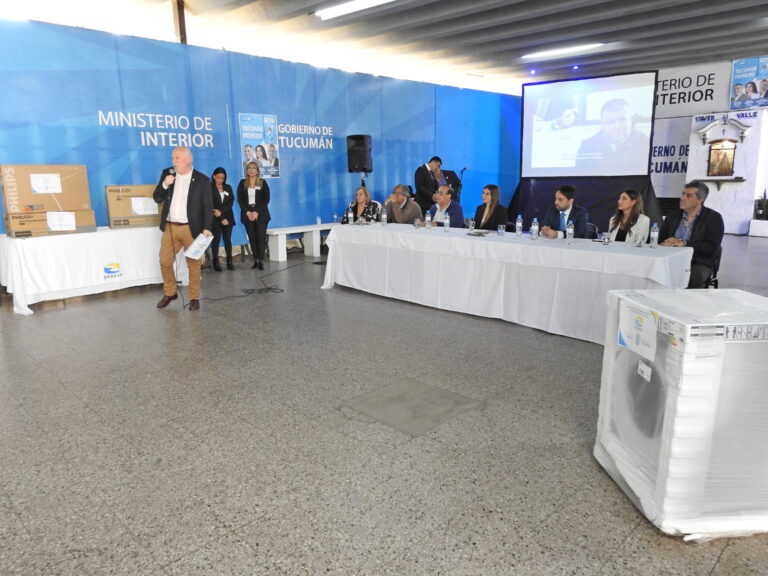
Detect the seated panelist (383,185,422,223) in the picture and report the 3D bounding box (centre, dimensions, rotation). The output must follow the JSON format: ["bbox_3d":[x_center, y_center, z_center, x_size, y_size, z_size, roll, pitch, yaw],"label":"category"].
[{"bbox_3d":[0.177,-0.819,7.596,0.560,1.280,0.720,10,17,41],"label":"seated panelist"}]

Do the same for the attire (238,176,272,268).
[{"bbox_3d":[-2.016,-1.019,8.301,0.520,1.330,0.320,-3,13,-8],"label":"attire"}]

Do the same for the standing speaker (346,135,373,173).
[{"bbox_3d":[-0.394,-2.207,8.779,0.380,0.610,0.350,4,13,19],"label":"standing speaker"}]

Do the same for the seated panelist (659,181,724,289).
[{"bbox_3d":[2.803,-0.328,5.056,0.740,1.350,0.580,-9,15,-31],"label":"seated panelist"}]

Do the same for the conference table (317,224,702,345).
[{"bbox_3d":[0.970,-0.208,5.952,4.150,0.780,0.950,10,17,40],"label":"conference table"}]

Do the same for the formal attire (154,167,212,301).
[{"bbox_3d":[-2.259,-0.580,6.031,0.610,1.490,0.420,0,13,5],"label":"formal attire"}]

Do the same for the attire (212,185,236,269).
[{"bbox_3d":[-2.495,-0.967,8.260,0.440,1.300,0.300,-3,13,-10],"label":"attire"}]

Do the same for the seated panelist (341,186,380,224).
[{"bbox_3d":[-0.359,-0.828,7.718,0.540,1.260,0.700,6,14,27],"label":"seated panelist"}]

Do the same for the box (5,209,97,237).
[{"bbox_3d":[-4.103,-0.815,6.628,0.860,0.275,0.360,-11,16,-37],"label":"box"}]

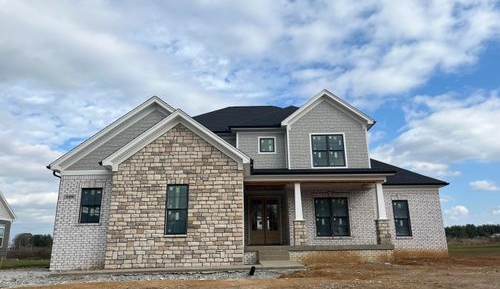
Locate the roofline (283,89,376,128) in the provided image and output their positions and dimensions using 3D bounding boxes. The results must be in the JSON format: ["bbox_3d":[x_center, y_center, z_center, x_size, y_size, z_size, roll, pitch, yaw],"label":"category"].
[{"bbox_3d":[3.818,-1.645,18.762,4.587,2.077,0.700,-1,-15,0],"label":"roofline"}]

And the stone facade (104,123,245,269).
[{"bbox_3d":[-2.507,1.718,13.319,4.625,5.007,0.500,-1,-15,0],"label":"stone facade"}]

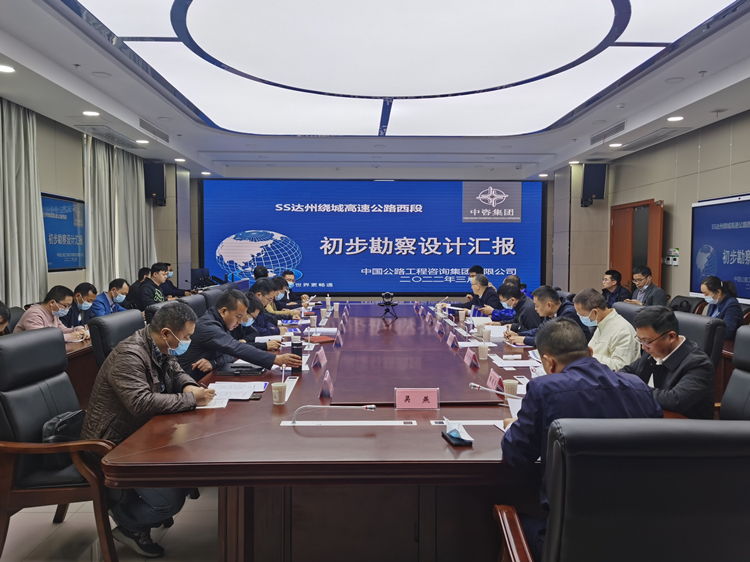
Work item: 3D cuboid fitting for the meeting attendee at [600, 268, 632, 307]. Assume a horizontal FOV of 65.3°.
[{"bbox_3d":[2.871,0.492,7.302,0.750,1.250,0.520,-1,3,-13],"label":"meeting attendee"}]

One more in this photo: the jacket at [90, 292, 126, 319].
[{"bbox_3d":[-2.510,0.429,5.642,0.500,0.640,0.530,0,3,6],"label":"jacket"}]

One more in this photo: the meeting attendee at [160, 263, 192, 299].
[{"bbox_3d":[-2.765,0.437,7.861,0.760,1.310,0.520,0,3,3],"label":"meeting attendee"}]

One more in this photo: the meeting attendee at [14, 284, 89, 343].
[{"bbox_3d":[-2.657,0.626,4.718,0.740,1.210,0.530,0,3,1],"label":"meeting attendee"}]

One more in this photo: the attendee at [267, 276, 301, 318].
[{"bbox_3d":[-1.152,0.555,6.784,0.640,1.210,0.550,0,3,1],"label":"attendee"}]

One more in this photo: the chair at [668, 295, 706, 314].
[{"bbox_3d":[3.023,0.664,6.012,0.660,1.020,0.640,0,3,-4],"label":"chair"}]

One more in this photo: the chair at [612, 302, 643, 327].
[{"bbox_3d":[1.751,0.725,4.455,0.700,1.110,0.660,0,3,-2],"label":"chair"}]

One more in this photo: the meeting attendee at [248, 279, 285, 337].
[{"bbox_3d":[-1.167,0.598,5.134,0.820,1.230,0.530,0,3,1],"label":"meeting attendee"}]

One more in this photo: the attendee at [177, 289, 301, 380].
[{"bbox_3d":[-0.969,0.671,3.610,1.050,1.220,0.580,0,3,1],"label":"attendee"}]

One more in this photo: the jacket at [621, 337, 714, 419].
[{"bbox_3d":[1.392,0.559,2.896,0.460,0.600,0.540,-1,3,-26],"label":"jacket"}]

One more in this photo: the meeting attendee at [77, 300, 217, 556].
[{"bbox_3d":[-1.087,0.725,2.808,0.660,1.250,0.540,0,3,5],"label":"meeting attendee"}]

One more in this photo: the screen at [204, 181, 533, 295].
[{"bbox_3d":[-0.040,-0.790,10.578,6.200,2.060,0.100,0,3,-2],"label":"screen"}]

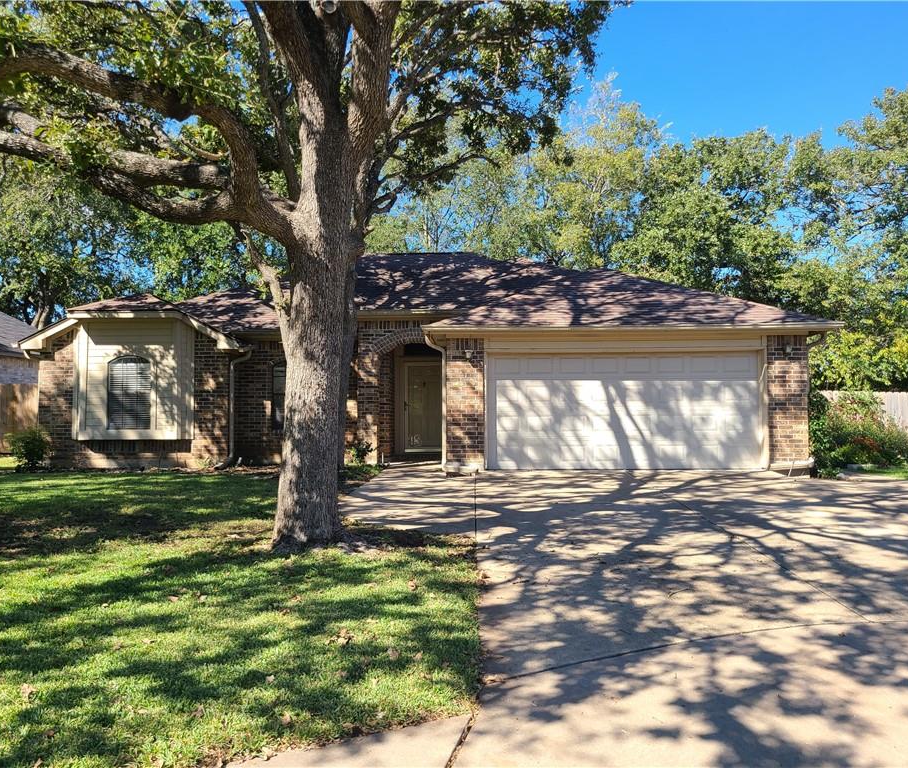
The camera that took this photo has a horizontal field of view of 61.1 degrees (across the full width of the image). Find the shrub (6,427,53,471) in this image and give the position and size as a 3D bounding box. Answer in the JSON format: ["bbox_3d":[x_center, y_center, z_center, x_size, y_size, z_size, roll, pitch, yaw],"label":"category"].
[{"bbox_3d":[-8.580,1.300,15.550,0.940,0.900,0.900,0,-2,3],"label":"shrub"}]

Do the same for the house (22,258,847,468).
[{"bbox_3d":[-0.850,-0.930,19.900,15.500,5.600,13.000,0,-2,3],"label":"house"}]

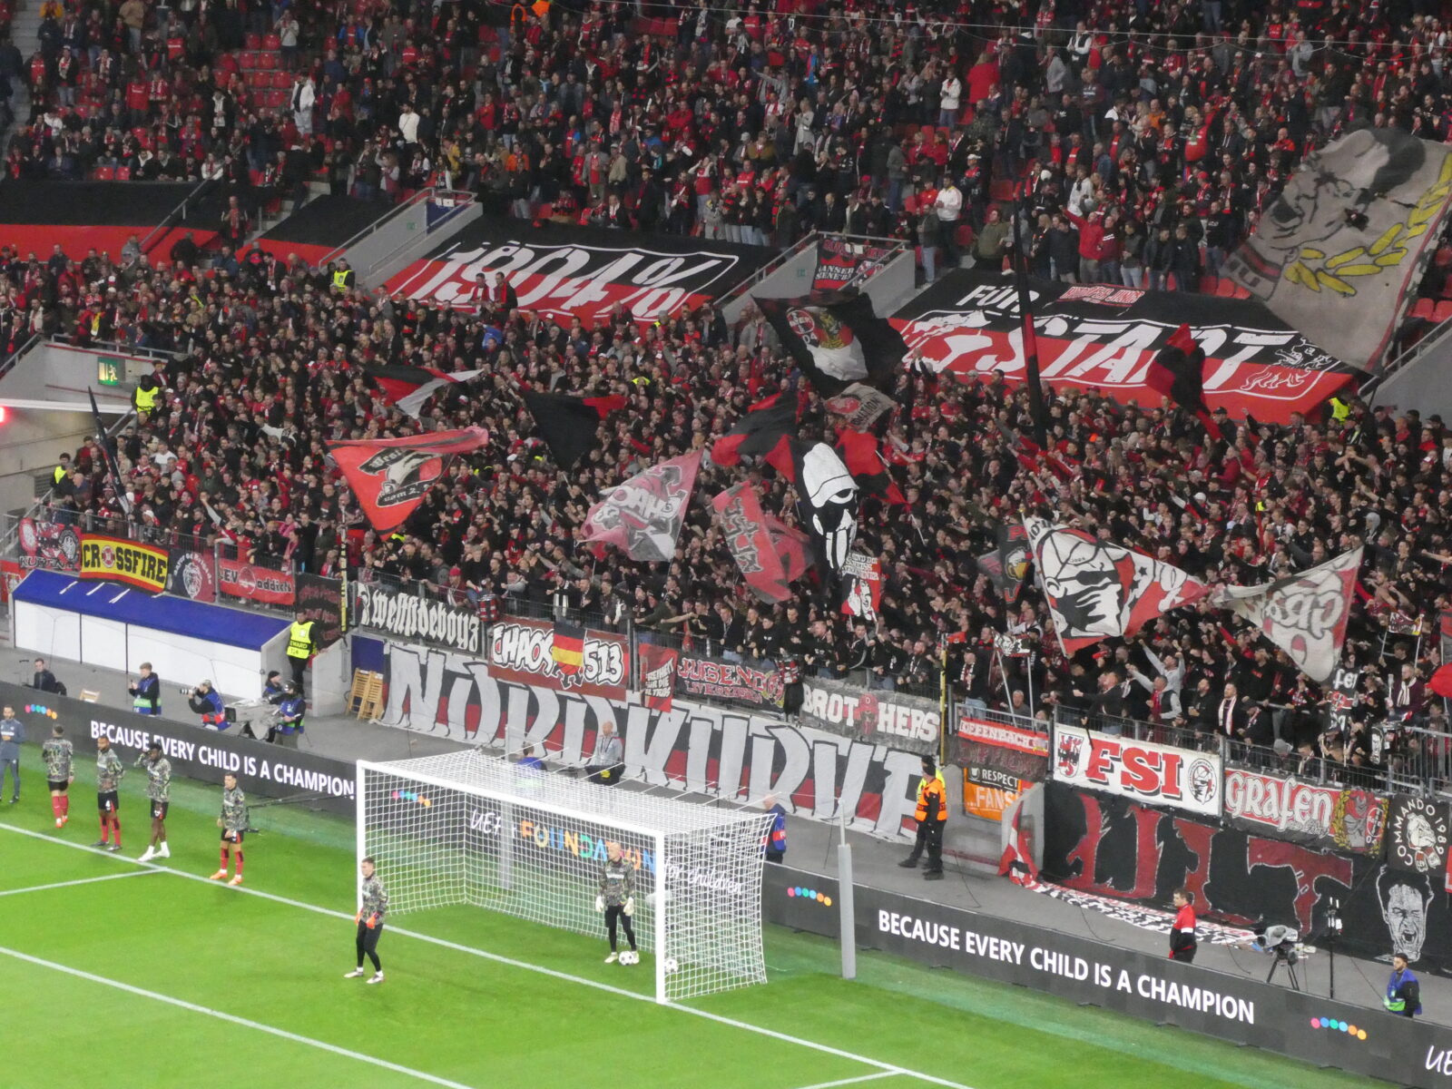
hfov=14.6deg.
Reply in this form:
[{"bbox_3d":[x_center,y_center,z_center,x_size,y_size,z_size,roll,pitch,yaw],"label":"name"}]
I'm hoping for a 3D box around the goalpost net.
[{"bbox_3d":[-2.464,4.897,85.344,2.220,2.560,7.560,-6,10,-39],"label":"goalpost net"}]

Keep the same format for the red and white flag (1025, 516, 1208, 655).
[{"bbox_3d":[6.282,0.664,90.761,2.700,2.300,0.400,-10,8,14],"label":"red and white flag"}]

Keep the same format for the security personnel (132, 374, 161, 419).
[{"bbox_3d":[-12.204,-2.685,119.200,0.580,1.780,0.400,2,8,16],"label":"security personnel"}]

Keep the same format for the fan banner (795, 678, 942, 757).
[{"bbox_3d":[2.427,2.895,95.405,0.070,0.860,3.600,-7,11,-39],"label":"fan banner"}]

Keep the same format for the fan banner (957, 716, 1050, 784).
[{"bbox_3d":[4.543,3.372,92.744,0.070,0.800,2.200,-7,11,-39],"label":"fan banner"}]

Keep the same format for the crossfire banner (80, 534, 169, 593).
[{"bbox_3d":[-11.996,0.391,112.419,0.080,0.830,3.150,-6,10,-39],"label":"crossfire banner"}]

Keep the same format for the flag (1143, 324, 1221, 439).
[{"bbox_3d":[7.873,-2.780,97.400,1.300,1.950,0.600,3,8,19],"label":"flag"}]

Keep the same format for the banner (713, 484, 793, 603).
[{"bbox_3d":[0.486,-0.030,98.932,1.500,2.100,0.400,2,8,17],"label":"banner"}]

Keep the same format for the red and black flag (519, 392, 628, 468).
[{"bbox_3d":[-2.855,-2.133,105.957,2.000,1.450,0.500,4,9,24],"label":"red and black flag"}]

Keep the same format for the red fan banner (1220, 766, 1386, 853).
[{"bbox_3d":[8.940,4.107,87.423,0.070,0.840,3.420,-7,11,-39],"label":"red fan banner"}]

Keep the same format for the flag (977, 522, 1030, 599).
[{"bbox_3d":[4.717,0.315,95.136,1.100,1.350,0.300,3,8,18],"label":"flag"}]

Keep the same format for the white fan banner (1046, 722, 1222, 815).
[{"bbox_3d":[6.444,3.555,89.499,0.080,0.970,3.800,-6,10,-39],"label":"white fan banner"}]

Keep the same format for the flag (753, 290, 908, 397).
[{"bbox_3d":[1.947,-3.736,105.075,2.700,1.950,0.500,3,8,18],"label":"flag"}]

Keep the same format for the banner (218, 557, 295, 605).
[{"bbox_3d":[-9.049,0.740,108.836,0.080,0.630,2.550,-6,10,-39],"label":"banner"}]

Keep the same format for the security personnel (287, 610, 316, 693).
[{"bbox_3d":[-8.065,2.047,107.419,0.580,1.760,0.380,5,9,30],"label":"security personnel"}]

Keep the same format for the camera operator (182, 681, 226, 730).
[{"bbox_3d":[-9.454,3.151,102.857,0.850,1.300,0.570,-6,10,-34],"label":"camera operator"}]

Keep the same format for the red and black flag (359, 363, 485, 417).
[{"bbox_3d":[-5.926,-3.013,111.000,2.350,1.000,0.600,2,8,12],"label":"red and black flag"}]

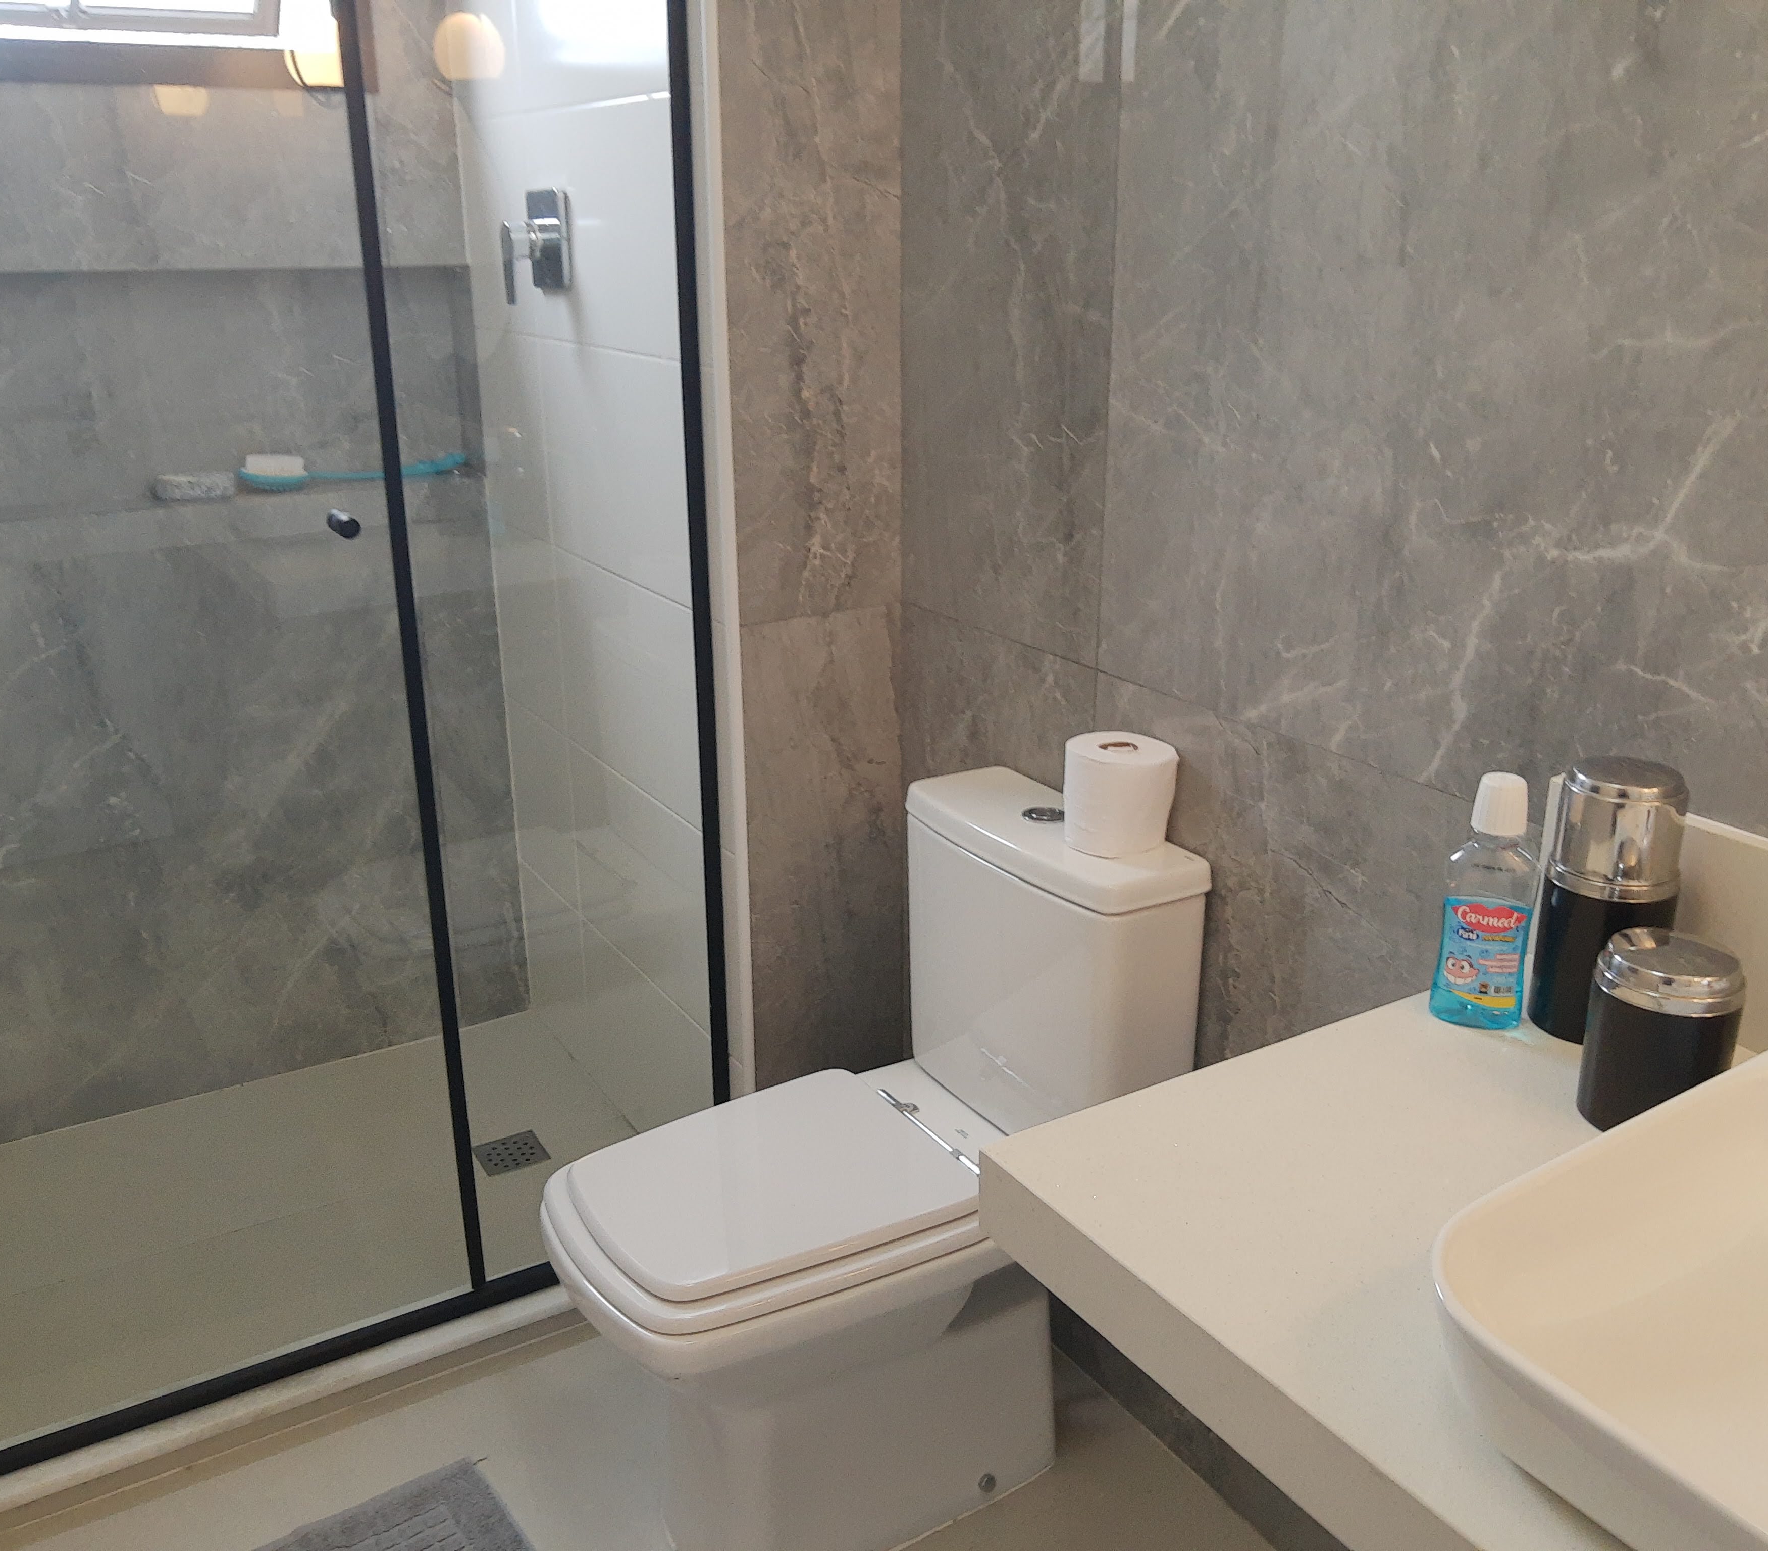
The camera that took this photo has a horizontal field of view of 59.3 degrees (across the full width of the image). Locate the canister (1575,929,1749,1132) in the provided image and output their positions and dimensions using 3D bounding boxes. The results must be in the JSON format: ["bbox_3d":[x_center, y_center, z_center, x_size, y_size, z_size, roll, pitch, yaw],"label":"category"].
[{"bbox_3d":[0.493,0.166,0.987,0.086,0.114,0.086,-11,21,-29],"label":"canister"}]

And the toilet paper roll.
[{"bbox_3d":[0.242,0.019,1.593,0.112,0.098,0.112,0,19,0],"label":"toilet paper roll"}]

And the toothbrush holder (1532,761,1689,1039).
[{"bbox_3d":[0.513,0.088,1.099,0.086,0.189,0.086,-11,21,-29],"label":"toothbrush holder"}]

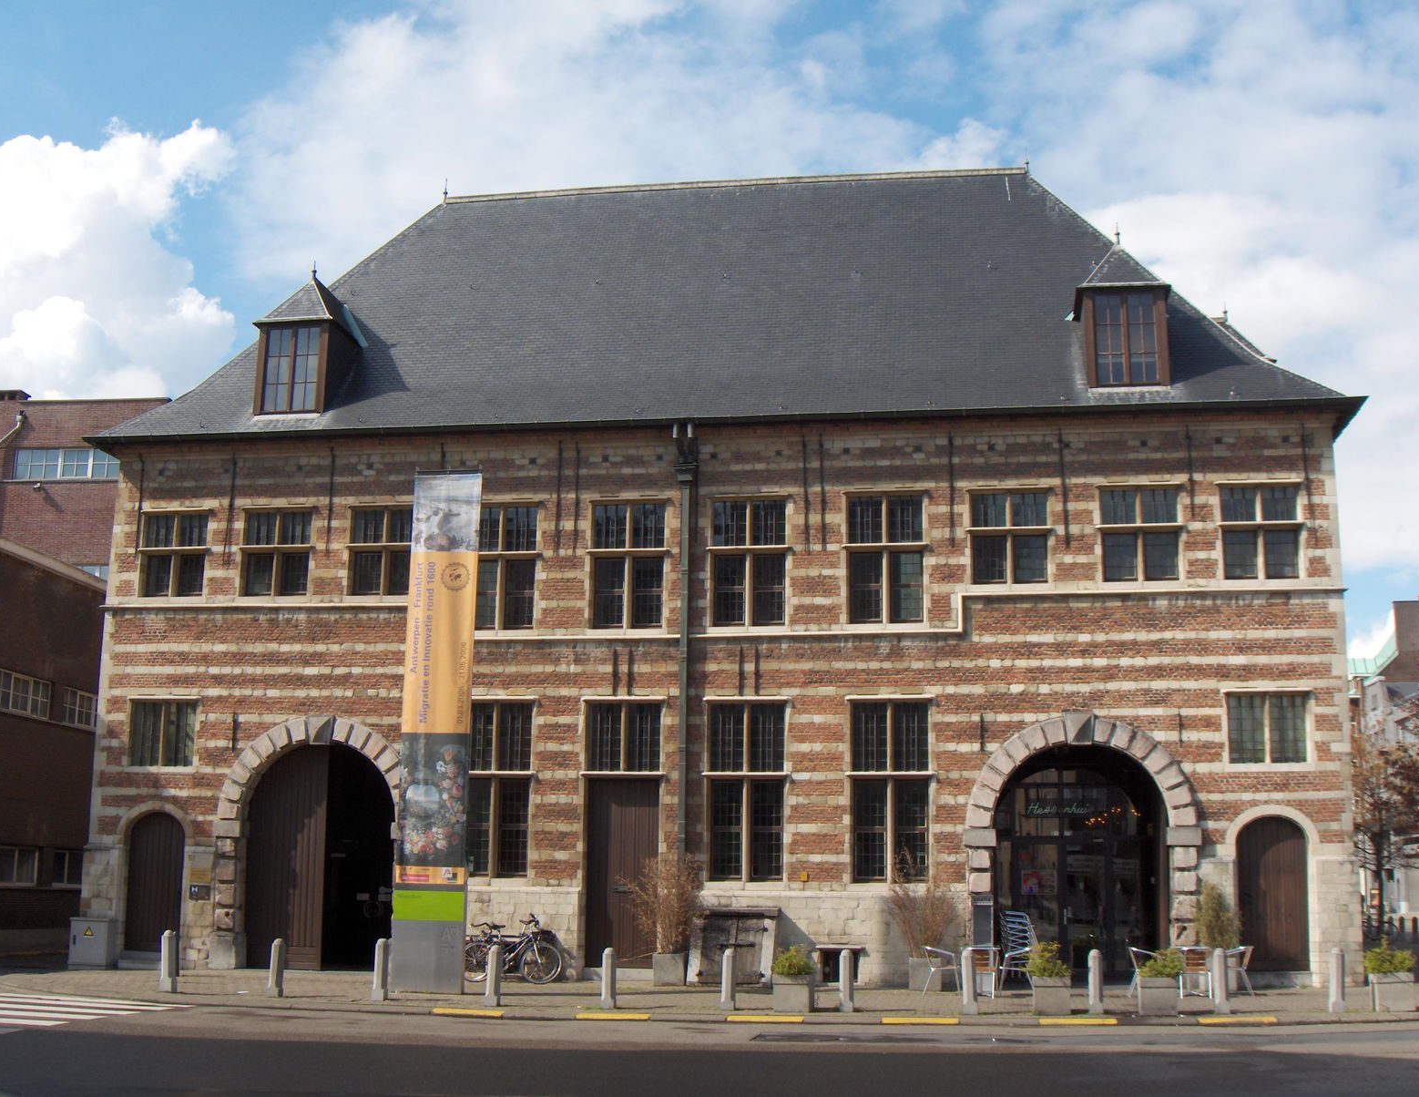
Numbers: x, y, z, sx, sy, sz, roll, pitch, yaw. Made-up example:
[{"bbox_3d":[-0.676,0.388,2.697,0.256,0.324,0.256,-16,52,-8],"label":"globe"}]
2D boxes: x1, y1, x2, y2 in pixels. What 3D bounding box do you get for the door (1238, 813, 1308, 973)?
[{"bbox_3d":[8.546,5.219,24.904,1.010,2.320,0.100,-1,-11,9],"label":"door"}]

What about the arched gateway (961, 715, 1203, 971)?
[{"bbox_3d":[5.838,4.709,25.780,3.639,4.223,0.600,-1,-11,10],"label":"arched gateway"}]

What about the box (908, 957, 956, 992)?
[{"bbox_3d":[3.340,6.525,25.250,0.520,0.500,0.520,-1,-11,10],"label":"box"}]

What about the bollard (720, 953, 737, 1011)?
[{"bbox_3d":[0.258,5.762,21.950,0.185,0.790,0.185,-1,-11,9],"label":"bollard"}]

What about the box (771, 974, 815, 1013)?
[{"bbox_3d":[1.148,6.042,22.400,0.530,0.510,0.530,-1,-11,10],"label":"box"}]

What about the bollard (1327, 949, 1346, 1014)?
[{"bbox_3d":[8.231,5.663,21.550,0.185,0.830,0.185,-1,-11,9],"label":"bollard"}]

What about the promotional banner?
[{"bbox_3d":[-4.078,2.626,24.615,1.090,7.750,0.200,-1,-11,9],"label":"promotional banner"}]

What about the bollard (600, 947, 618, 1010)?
[{"bbox_3d":[-1.388,5.934,22.700,0.190,0.840,0.190,-1,-11,10],"label":"bollard"}]

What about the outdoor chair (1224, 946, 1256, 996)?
[{"bbox_3d":[7.403,5.966,23.212,0.550,0.720,0.530,-1,-11,9],"label":"outdoor chair"}]

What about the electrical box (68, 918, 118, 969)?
[{"bbox_3d":[-10.191,6.533,27.150,0.690,0.860,0.320,-1,-11,9],"label":"electrical box"}]

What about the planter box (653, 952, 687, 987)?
[{"bbox_3d":[-0.628,6.612,25.900,0.520,0.500,0.520,-1,-11,10],"label":"planter box"}]

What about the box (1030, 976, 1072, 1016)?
[{"bbox_3d":[4.404,5.761,21.196,0.480,0.480,0.480,-1,-11,9],"label":"box"}]

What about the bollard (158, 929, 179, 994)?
[{"bbox_3d":[-7.833,5.977,23.800,0.200,0.870,0.200,-1,-11,10],"label":"bollard"}]

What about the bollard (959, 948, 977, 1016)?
[{"bbox_3d":[3.402,5.650,21.450,0.185,0.830,0.185,-1,-11,9],"label":"bollard"}]

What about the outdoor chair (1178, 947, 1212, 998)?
[{"bbox_3d":[6.963,6.079,23.600,0.560,0.730,0.570,-1,-11,10],"label":"outdoor chair"}]

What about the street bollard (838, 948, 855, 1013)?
[{"bbox_3d":[1.815,5.723,21.750,0.185,0.810,0.185,-1,-11,9],"label":"street bollard"}]

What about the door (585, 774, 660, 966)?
[{"bbox_3d":[-1.395,5.210,26.430,1.180,2.930,0.100,-1,-11,9],"label":"door"}]

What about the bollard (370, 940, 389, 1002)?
[{"bbox_3d":[-4.652,5.939,23.200,0.190,0.860,0.190,-1,-11,10],"label":"bollard"}]

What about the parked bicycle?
[{"bbox_3d":[-3.233,6.478,26.600,1.740,1.080,0.600,-1,-11,9],"label":"parked bicycle"}]

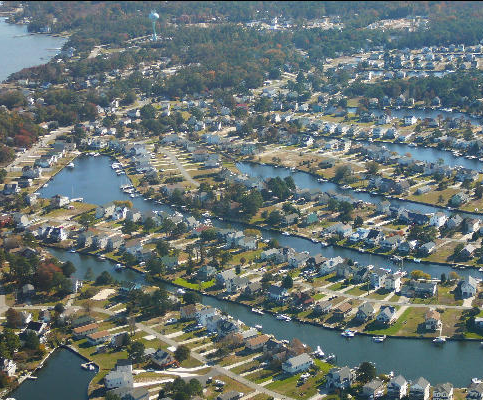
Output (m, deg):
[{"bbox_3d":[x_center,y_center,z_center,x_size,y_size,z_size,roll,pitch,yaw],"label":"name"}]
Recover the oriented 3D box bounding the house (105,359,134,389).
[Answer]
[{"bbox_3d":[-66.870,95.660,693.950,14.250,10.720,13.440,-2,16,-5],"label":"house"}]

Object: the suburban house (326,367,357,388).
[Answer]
[{"bbox_3d":[54.110,96.990,689.750,10.020,8.370,13.380,11,20,35],"label":"suburban house"}]

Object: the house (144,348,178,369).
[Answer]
[{"bbox_3d":[-44.770,89.750,720.930,11.220,6.820,12.570,-12,20,-36],"label":"house"}]

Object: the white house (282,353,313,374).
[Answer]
[{"bbox_3d":[31.250,91.600,713.090,8.080,6.270,14.560,14,22,42],"label":"white house"}]

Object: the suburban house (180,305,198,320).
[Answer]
[{"bbox_3d":[-32.820,69.750,789.770,8.500,7.130,7.690,-14,21,-39],"label":"suburban house"}]

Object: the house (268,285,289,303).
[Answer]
[{"bbox_3d":[23.860,60.180,819.610,7.930,8.080,9.760,9,18,29],"label":"house"}]

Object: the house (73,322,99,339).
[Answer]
[{"bbox_3d":[-94.800,78.410,767.240,15.040,4.200,5.900,-13,20,-37],"label":"house"}]

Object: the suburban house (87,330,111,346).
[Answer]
[{"bbox_3d":[-85.910,81.640,754.520,11.610,4.620,7.380,-16,22,-42],"label":"suburban house"}]

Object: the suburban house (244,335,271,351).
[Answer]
[{"bbox_3d":[9.530,83.440,744.180,12.870,5.190,7.480,-14,21,-39],"label":"suburban house"}]

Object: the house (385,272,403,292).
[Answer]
[{"bbox_3d":[100.350,54.440,835.550,7.100,8.990,8.190,8,18,28],"label":"house"}]

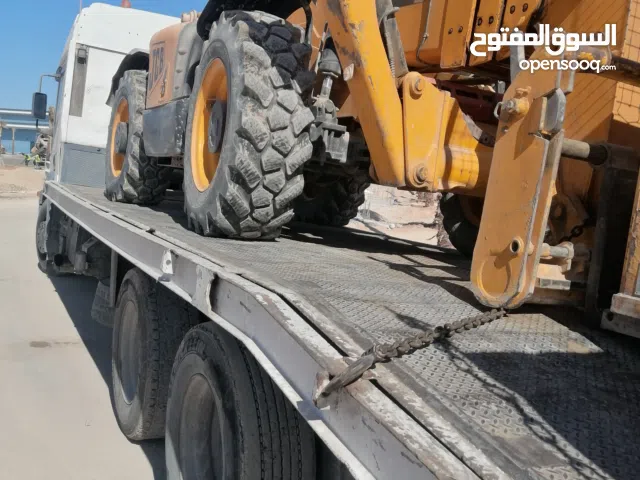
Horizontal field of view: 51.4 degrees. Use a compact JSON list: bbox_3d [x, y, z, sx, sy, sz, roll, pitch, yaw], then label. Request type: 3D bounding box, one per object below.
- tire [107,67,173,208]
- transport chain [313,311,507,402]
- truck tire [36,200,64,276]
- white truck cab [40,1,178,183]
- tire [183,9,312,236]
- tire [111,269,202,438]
[{"bbox_3d":[-1.712,-0.950,6.198,0.400,1.250,1.240,3,5,-27],"label":"tire"},{"bbox_3d":[0.295,0.304,1.855,0.850,0.100,0.100,-14,17,-42],"label":"transport chain"},{"bbox_3d":[-3.716,0.000,9.242,0.300,1.040,1.040,3,5,-27],"label":"truck tire"},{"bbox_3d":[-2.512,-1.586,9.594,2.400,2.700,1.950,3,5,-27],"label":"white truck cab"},{"bbox_3d":[-0.460,-0.629,3.811,0.400,1.250,1.240,3,5,-27],"label":"tire"},{"bbox_3d":[-1.052,0.708,4.140,0.300,1.040,1.040,3,5,-27],"label":"tire"}]

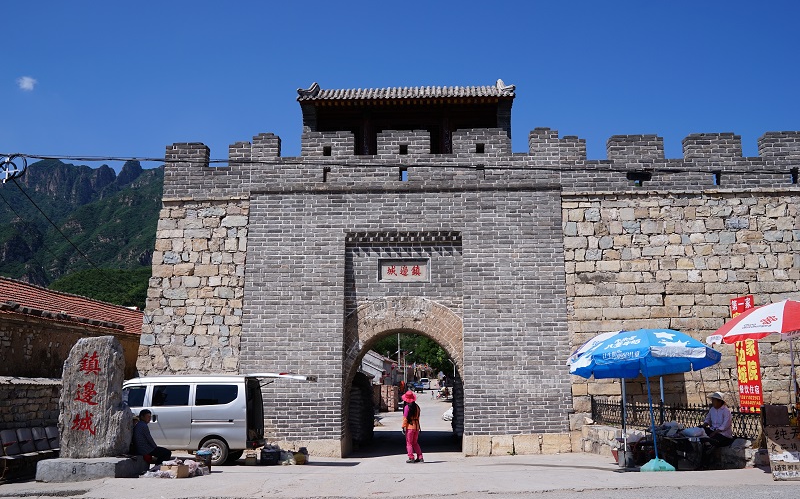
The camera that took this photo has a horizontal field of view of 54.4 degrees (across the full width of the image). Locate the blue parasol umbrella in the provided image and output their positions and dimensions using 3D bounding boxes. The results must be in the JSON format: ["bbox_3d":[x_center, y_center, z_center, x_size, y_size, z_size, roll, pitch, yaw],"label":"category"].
[{"bbox_3d":[4.593,2.746,14.338,2.800,2.570,2.800,0,-10,0],"label":"blue parasol umbrella"}]

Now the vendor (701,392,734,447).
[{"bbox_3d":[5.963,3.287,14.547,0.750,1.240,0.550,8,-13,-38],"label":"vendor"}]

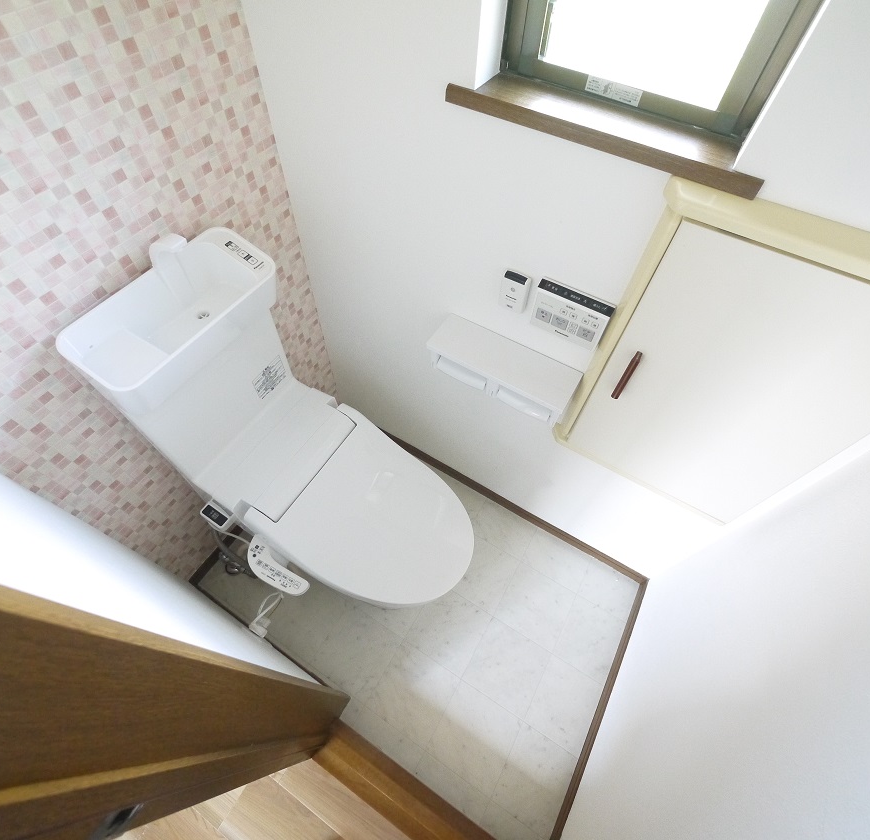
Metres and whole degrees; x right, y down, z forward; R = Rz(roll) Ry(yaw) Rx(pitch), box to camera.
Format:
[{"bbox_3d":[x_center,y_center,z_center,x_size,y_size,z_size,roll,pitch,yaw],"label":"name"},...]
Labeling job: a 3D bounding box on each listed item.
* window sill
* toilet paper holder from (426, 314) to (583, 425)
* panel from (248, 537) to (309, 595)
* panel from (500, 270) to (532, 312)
[{"bbox_3d":[0.229,-0.415,0.638,0.451,0.024,0.081,28,61,15],"label":"window sill"},{"bbox_3d":[0.145,-0.109,0.997,0.323,0.075,0.116,28,61,15],"label":"toilet paper holder"},{"bbox_3d":[-0.379,0.356,1.084,0.182,0.034,0.070,28,61,15],"label":"panel"},{"bbox_3d":[0.154,-0.249,0.879,0.051,0.076,0.020,28,61,15],"label":"panel"}]

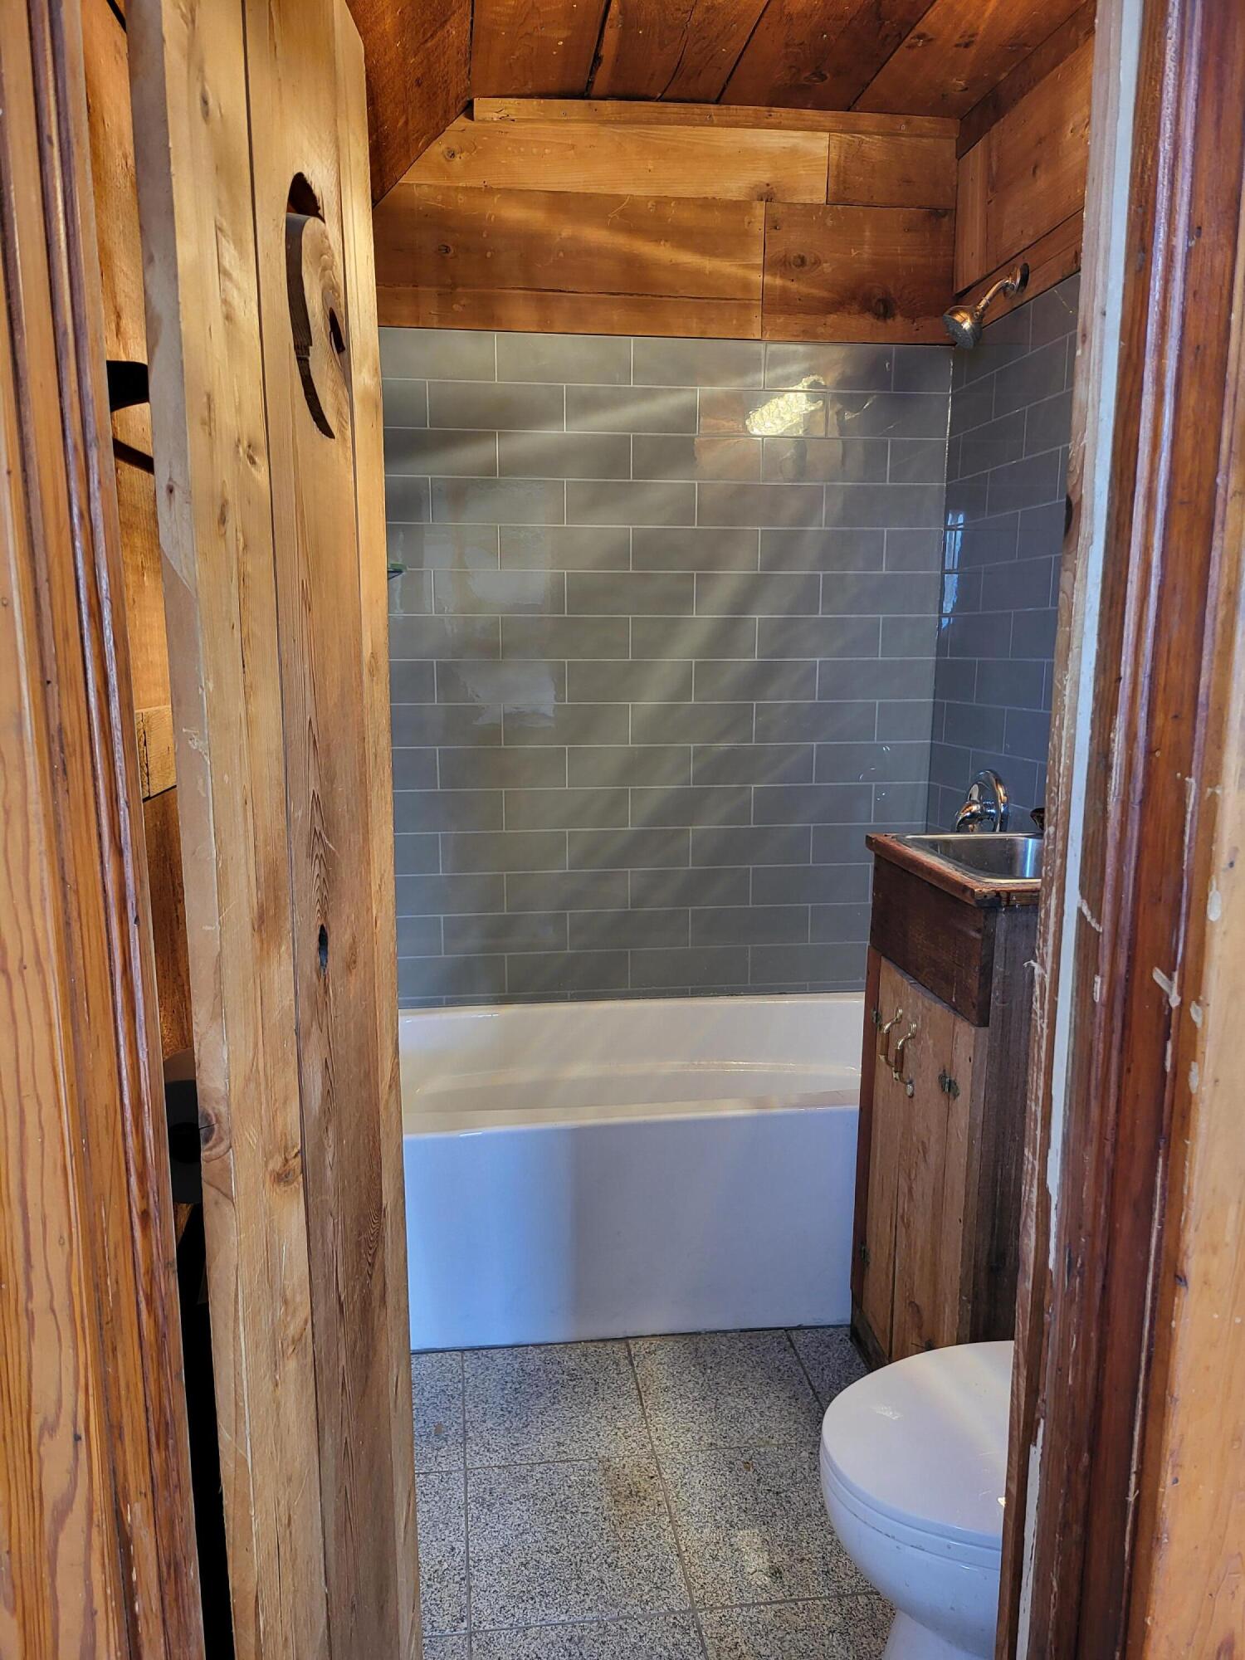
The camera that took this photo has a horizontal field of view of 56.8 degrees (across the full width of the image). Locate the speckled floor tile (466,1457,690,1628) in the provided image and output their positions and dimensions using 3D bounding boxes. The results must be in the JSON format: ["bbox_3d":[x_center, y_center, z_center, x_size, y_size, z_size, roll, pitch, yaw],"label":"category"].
[{"bbox_3d":[-0.077,1.068,1.738,0.307,0.010,0.301,-1,11,-7],"label":"speckled floor tile"}]

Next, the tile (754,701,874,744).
[{"bbox_3d":[0.476,-0.264,2.824,0.303,0.100,0.010,-1,11,-7],"label":"tile"}]

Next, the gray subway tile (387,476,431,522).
[{"bbox_3d":[-0.586,-0.744,2.595,0.304,0.101,0.009,-1,11,-7],"label":"gray subway tile"}]

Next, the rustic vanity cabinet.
[{"bbox_3d":[0.669,0.528,1.913,0.438,0.984,0.495,-1,11,-7],"label":"rustic vanity cabinet"}]

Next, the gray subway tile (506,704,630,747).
[{"bbox_3d":[-0.133,-0.251,2.751,0.304,0.102,0.009,-1,11,-7],"label":"gray subway tile"}]

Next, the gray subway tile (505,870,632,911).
[{"bbox_3d":[-0.133,0.151,2.833,0.304,0.101,0.009,-1,10,-7],"label":"gray subway tile"}]

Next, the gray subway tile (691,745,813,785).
[{"bbox_3d":[0.325,-0.161,2.841,0.304,0.101,0.009,-1,10,-7],"label":"gray subway tile"}]

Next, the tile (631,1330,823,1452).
[{"bbox_3d":[0.185,0.999,2.050,0.304,0.009,0.304,0,10,-8],"label":"tile"}]

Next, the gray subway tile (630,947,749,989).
[{"bbox_3d":[0.169,0.346,2.908,0.304,0.102,0.009,-1,11,-7],"label":"gray subway tile"}]

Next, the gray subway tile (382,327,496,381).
[{"bbox_3d":[-0.433,-1.049,2.554,0.304,0.101,0.009,-1,11,-7],"label":"gray subway tile"}]

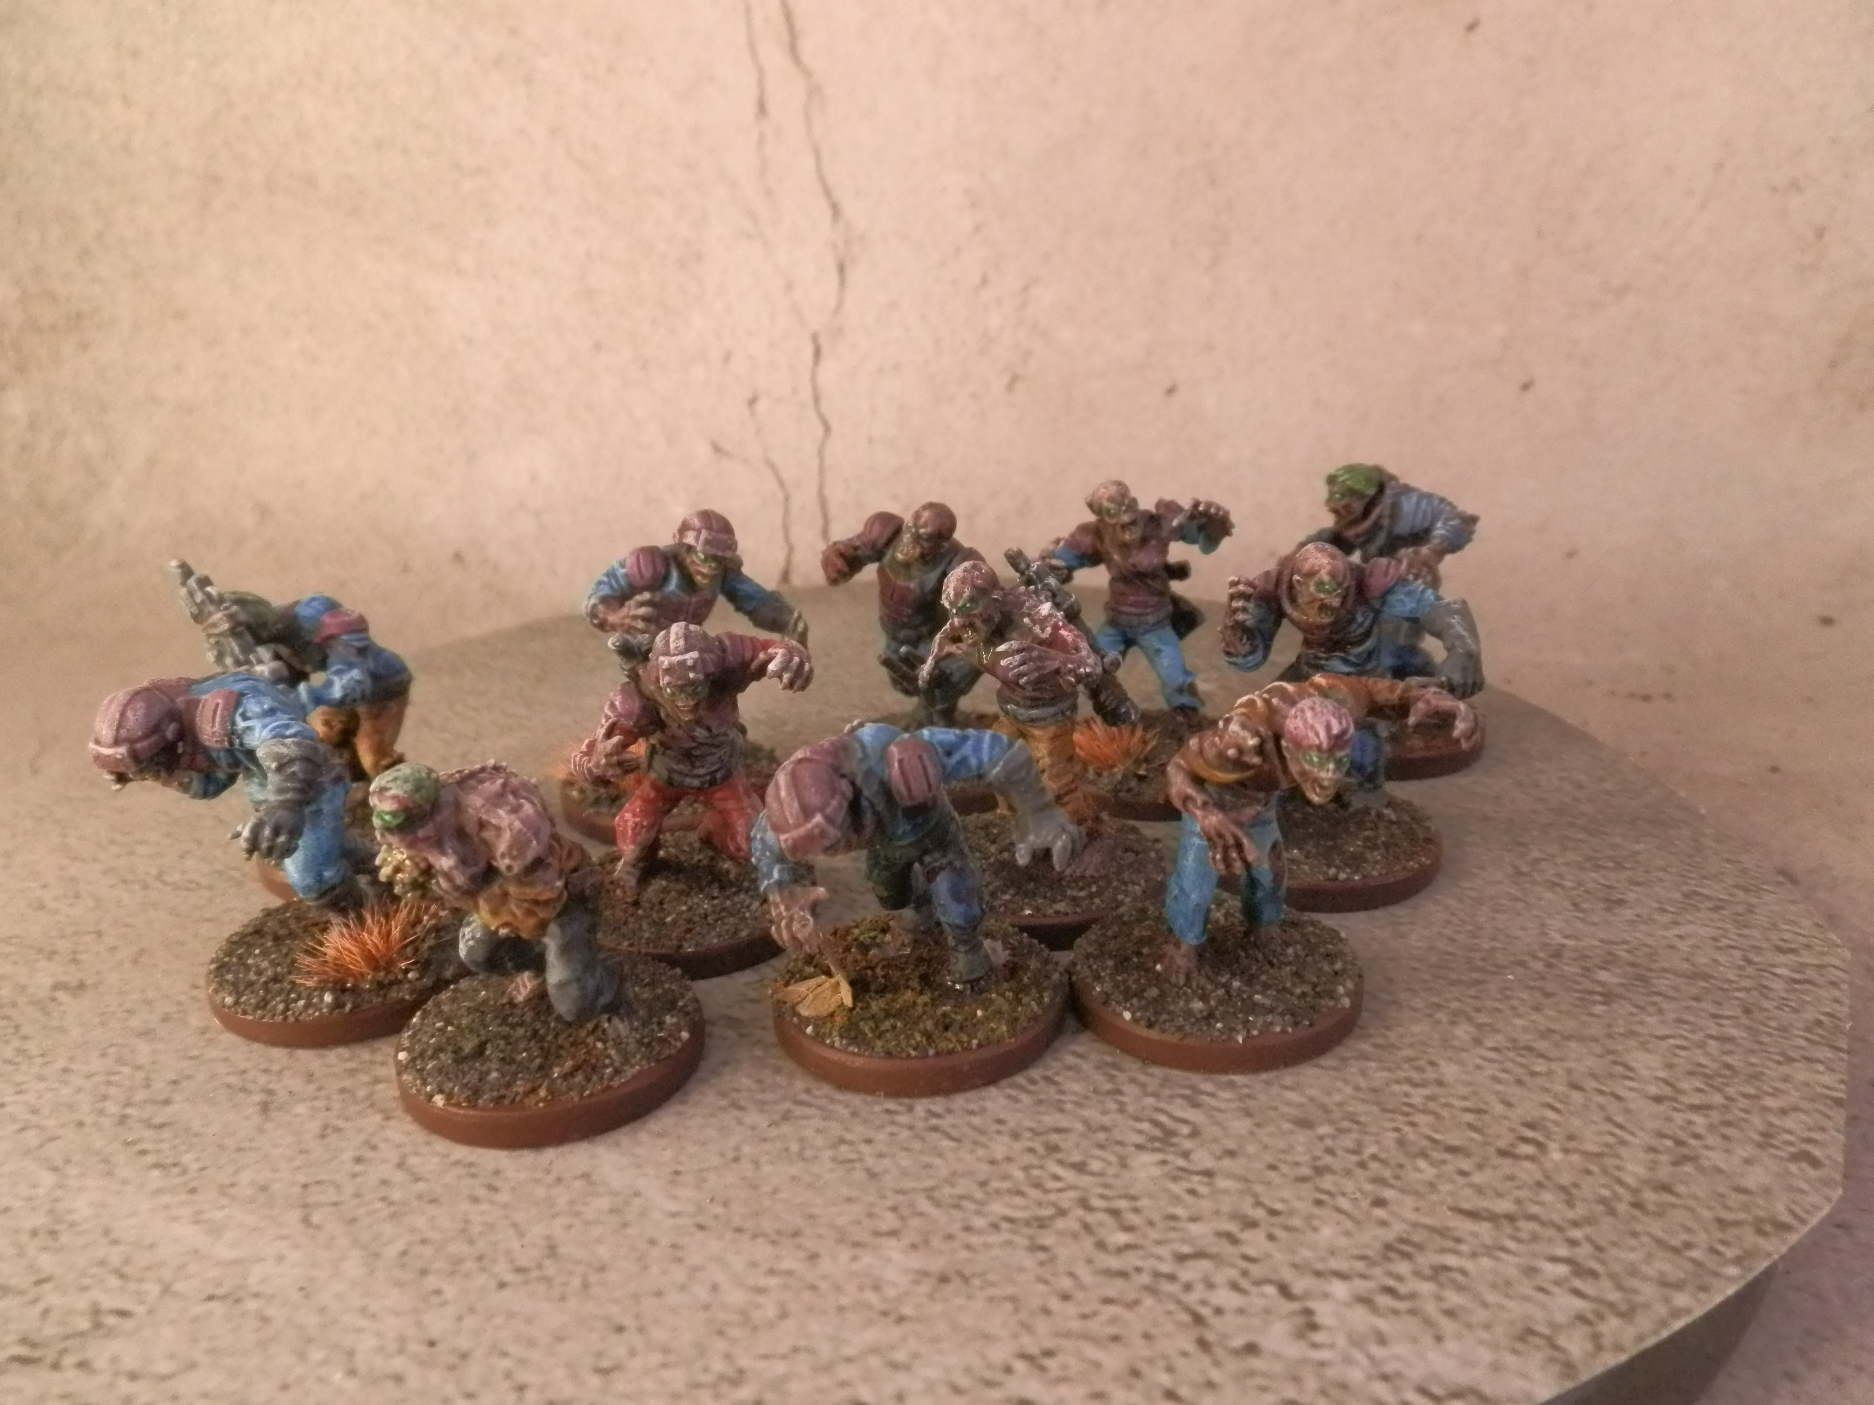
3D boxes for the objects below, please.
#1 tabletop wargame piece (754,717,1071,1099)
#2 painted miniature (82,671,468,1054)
[{"bbox_3d":[-0.002,0.014,0.126,0.026,0.028,0.026,7,22,26],"label":"tabletop wargame piece"},{"bbox_3d":[-0.056,0.011,0.136,0.029,0.030,0.025,-18,25,-32],"label":"painted miniature"}]

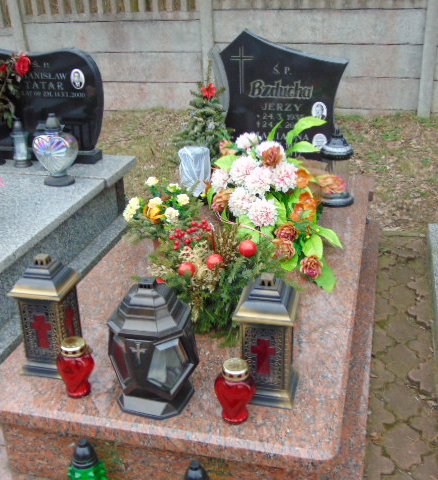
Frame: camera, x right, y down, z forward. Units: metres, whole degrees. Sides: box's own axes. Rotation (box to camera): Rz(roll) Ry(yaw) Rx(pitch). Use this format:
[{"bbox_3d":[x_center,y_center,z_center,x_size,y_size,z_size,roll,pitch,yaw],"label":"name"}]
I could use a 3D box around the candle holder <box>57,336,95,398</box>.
[{"bbox_3d":[-0.354,0.318,1.629,0.094,0.145,0.076,3,25,11],"label":"candle holder"}]

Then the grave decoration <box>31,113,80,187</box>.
[{"bbox_3d":[-0.770,-0.438,3.064,0.243,0.332,0.158,1,24,6],"label":"grave decoration"}]

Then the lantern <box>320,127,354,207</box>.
[{"bbox_3d":[0.507,-0.317,2.778,0.148,0.326,0.148,5,25,14],"label":"lantern"}]

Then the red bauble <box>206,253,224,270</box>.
[{"bbox_3d":[-0.011,0.062,1.864,0.051,0.051,0.051,-1,24,1],"label":"red bauble"}]

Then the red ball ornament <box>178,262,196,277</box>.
[{"bbox_3d":[-0.093,0.091,1.920,0.050,0.050,0.050,5,25,14],"label":"red ball ornament"}]

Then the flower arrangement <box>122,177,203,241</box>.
[{"bbox_3d":[-0.207,-0.101,2.417,0.296,0.260,0.265,5,25,14],"label":"flower arrangement"}]

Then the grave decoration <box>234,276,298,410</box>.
[{"bbox_3d":[0.118,0.228,1.585,0.147,0.323,0.147,4,25,12],"label":"grave decoration"}]

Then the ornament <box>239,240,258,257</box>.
[{"bbox_3d":[0.084,0.025,1.838,0.051,0.051,0.051,5,25,14],"label":"ornament"}]

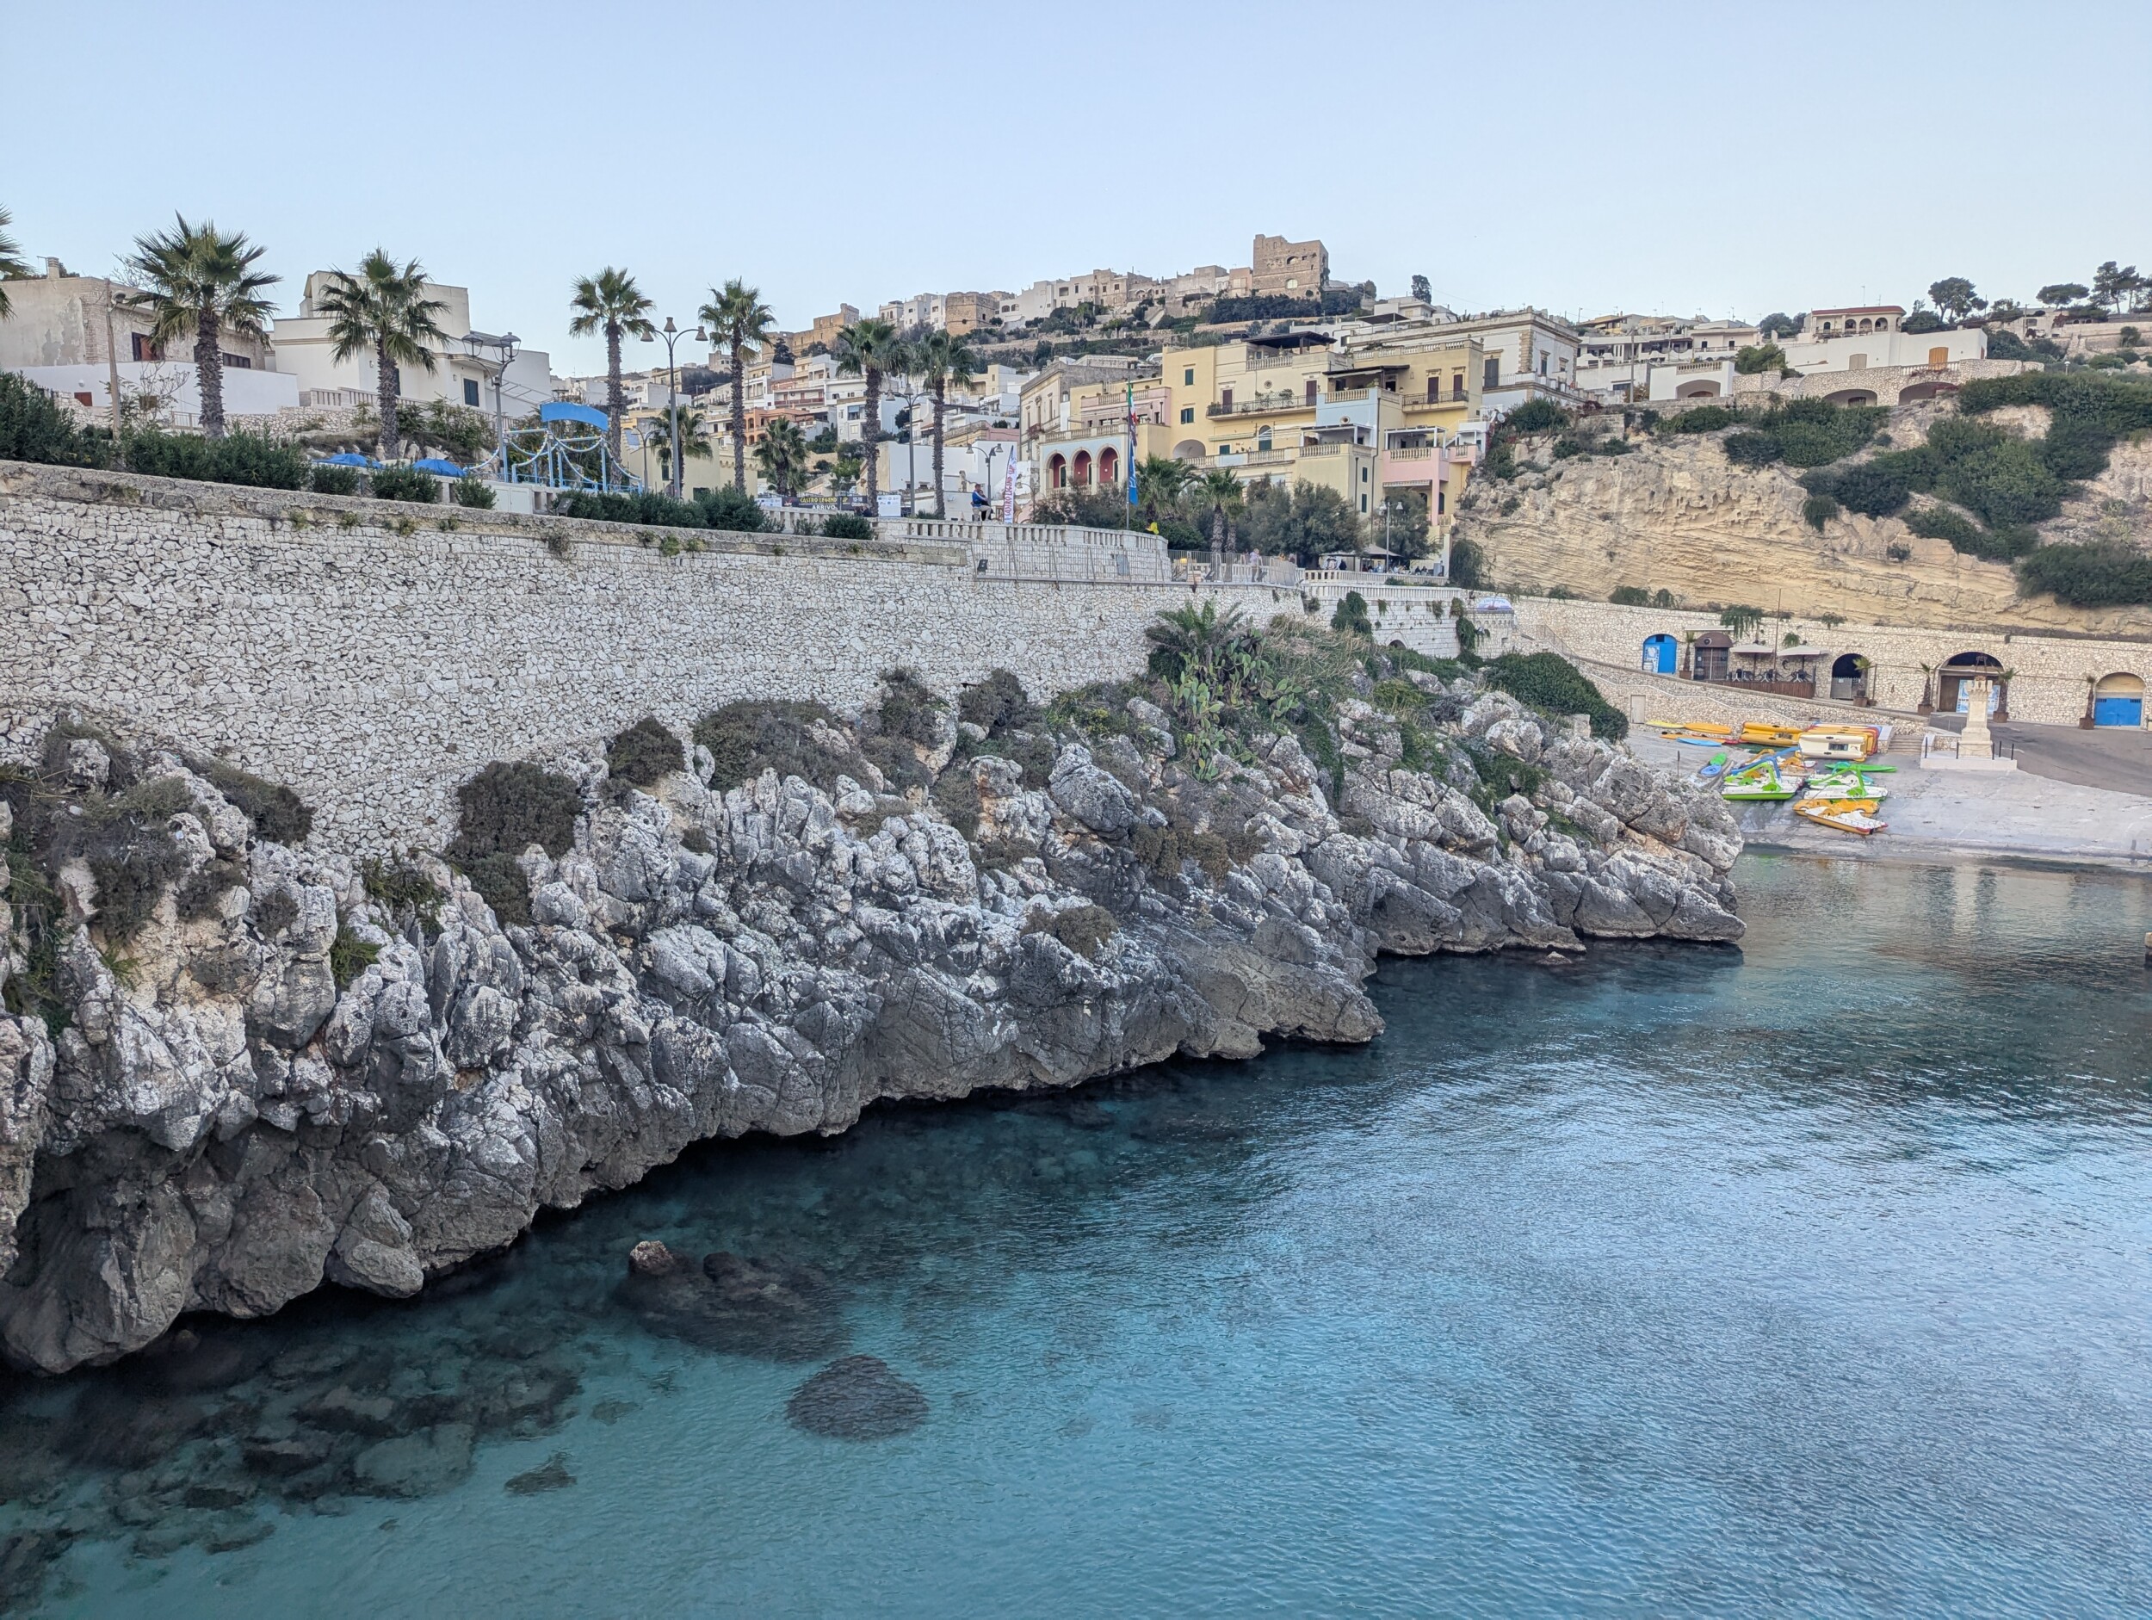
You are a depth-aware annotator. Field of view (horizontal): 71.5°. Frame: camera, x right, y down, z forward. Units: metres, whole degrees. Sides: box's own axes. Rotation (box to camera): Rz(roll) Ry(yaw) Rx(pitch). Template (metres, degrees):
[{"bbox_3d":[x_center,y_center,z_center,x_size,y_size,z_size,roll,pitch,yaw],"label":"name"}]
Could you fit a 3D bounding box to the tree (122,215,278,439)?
[{"bbox_3d":[-20.794,-11.228,35.505,3.200,5.430,3.200,0,9,0],"label":"tree"}]

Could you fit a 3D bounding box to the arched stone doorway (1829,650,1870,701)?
[{"bbox_3d":[48.282,-8.380,93.284,2.250,2.970,0.600,2,9,17],"label":"arched stone doorway"}]

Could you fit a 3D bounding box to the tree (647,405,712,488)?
[{"bbox_3d":[-18.609,-15.734,70.434,3.000,6.300,3.000,0,8,0],"label":"tree"}]

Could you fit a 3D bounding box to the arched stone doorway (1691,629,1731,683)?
[{"bbox_3d":[40.423,-9.847,95.220,2.400,3.200,0.700,3,9,23],"label":"arched stone doorway"}]

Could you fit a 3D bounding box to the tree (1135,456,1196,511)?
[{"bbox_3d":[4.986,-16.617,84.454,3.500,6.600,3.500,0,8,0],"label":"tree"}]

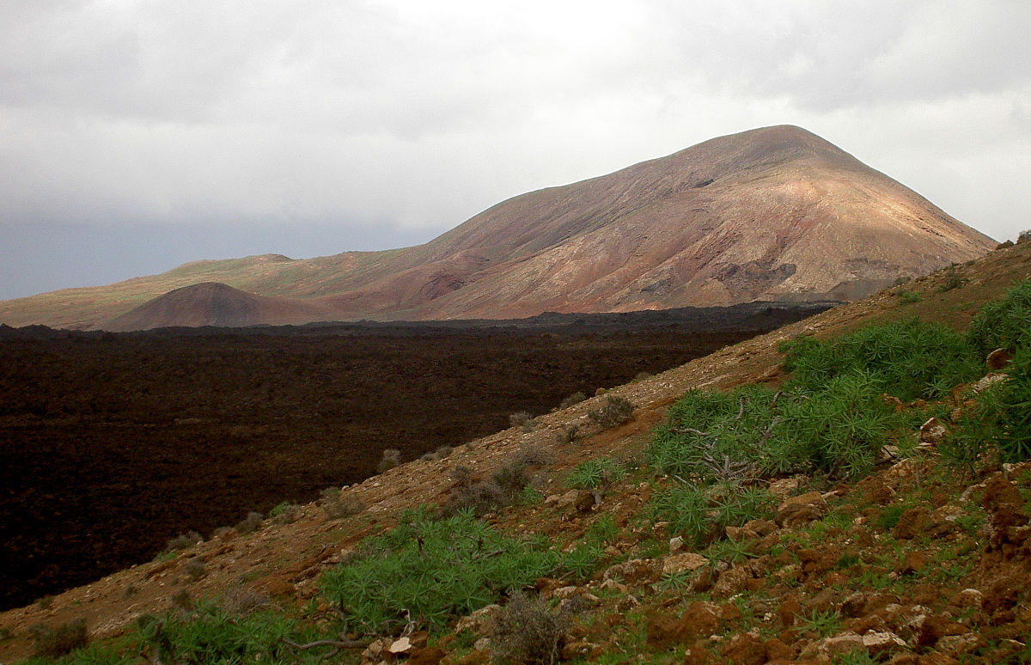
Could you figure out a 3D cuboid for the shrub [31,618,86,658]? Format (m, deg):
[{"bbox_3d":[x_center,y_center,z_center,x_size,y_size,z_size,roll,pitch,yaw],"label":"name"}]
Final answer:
[{"bbox_3d":[-3.833,2.571,25.500,0.490,0.307,0.392,0,0,0],"label":"shrub"}]

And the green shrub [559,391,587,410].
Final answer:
[{"bbox_3d":[0.733,0.877,39.000,0.353,0.236,0.318,0,0,0],"label":"green shrub"}]

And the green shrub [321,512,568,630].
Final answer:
[{"bbox_3d":[-0.385,1.290,16.500,1.353,0.593,1.015,0,0,0],"label":"green shrub"}]

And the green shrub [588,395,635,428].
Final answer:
[{"bbox_3d":[0.930,0.763,29.500,0.451,0.307,0.383,0,0,0],"label":"green shrub"}]

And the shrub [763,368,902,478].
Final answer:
[{"bbox_3d":[1.677,0.482,16.000,0.706,0.559,0.671,0,0,0],"label":"shrub"}]

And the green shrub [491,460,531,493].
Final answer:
[{"bbox_3d":[-0.030,1.134,23.800,0.310,0.255,0.294,0,0,0],"label":"green shrub"}]

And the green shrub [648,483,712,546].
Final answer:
[{"bbox_3d":[0.834,0.930,15.400,0.322,0.305,0.290,0,0,0],"label":"green shrub"}]

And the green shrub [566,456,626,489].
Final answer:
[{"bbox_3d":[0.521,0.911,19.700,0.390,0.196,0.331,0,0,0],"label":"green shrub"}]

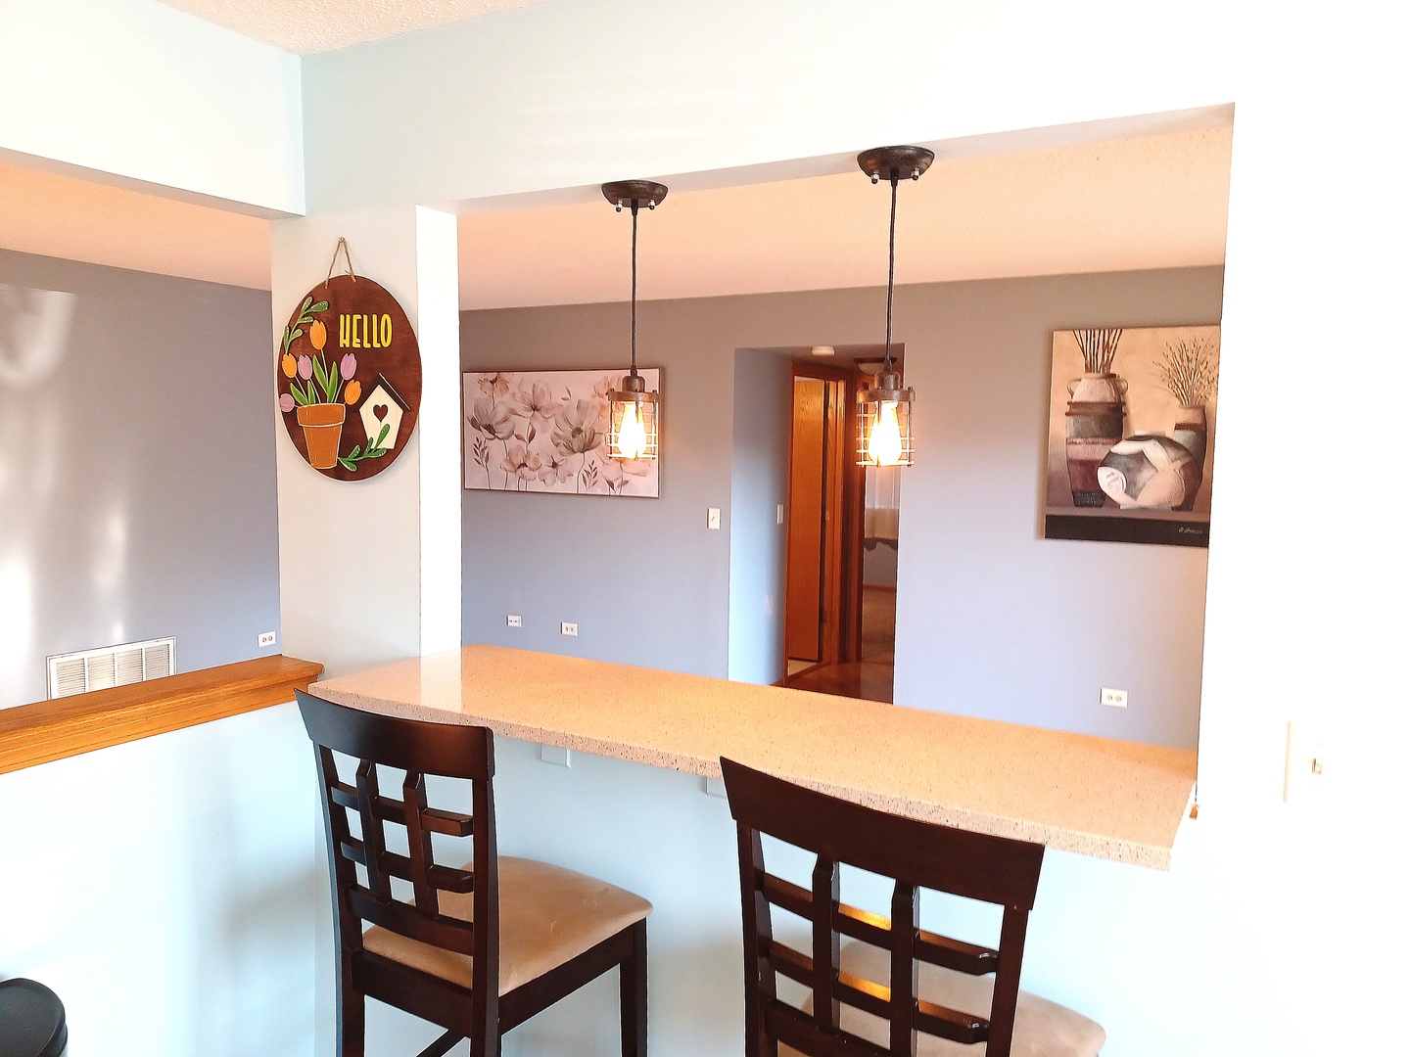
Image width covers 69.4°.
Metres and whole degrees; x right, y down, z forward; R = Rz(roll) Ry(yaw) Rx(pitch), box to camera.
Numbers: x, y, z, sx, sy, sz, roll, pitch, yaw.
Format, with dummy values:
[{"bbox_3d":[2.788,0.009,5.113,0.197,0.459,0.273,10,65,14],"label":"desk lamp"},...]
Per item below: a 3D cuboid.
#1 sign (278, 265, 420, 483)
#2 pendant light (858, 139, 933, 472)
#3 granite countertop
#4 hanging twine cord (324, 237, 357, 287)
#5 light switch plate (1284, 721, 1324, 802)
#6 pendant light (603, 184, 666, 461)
[{"bbox_3d":[-0.802,-0.334,2.282,0.469,0.458,0.014,4,6,30],"label":"sign"},{"bbox_3d":[0.314,-0.365,1.725,0.129,0.517,0.129,4,6,30],"label":"pendant light"},{"bbox_3d":[0.012,0.344,1.808,1.535,0.028,0.469,4,6,30],"label":"granite countertop"},{"bbox_3d":[-0.802,-0.589,2.259,0.102,0.108,0.020,4,6,30],"label":"hanging twine cord"},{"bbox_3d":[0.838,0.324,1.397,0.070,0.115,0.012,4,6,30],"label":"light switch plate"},{"bbox_3d":[-0.138,-0.396,1.983,0.128,0.521,0.128,1,5,0],"label":"pendant light"}]

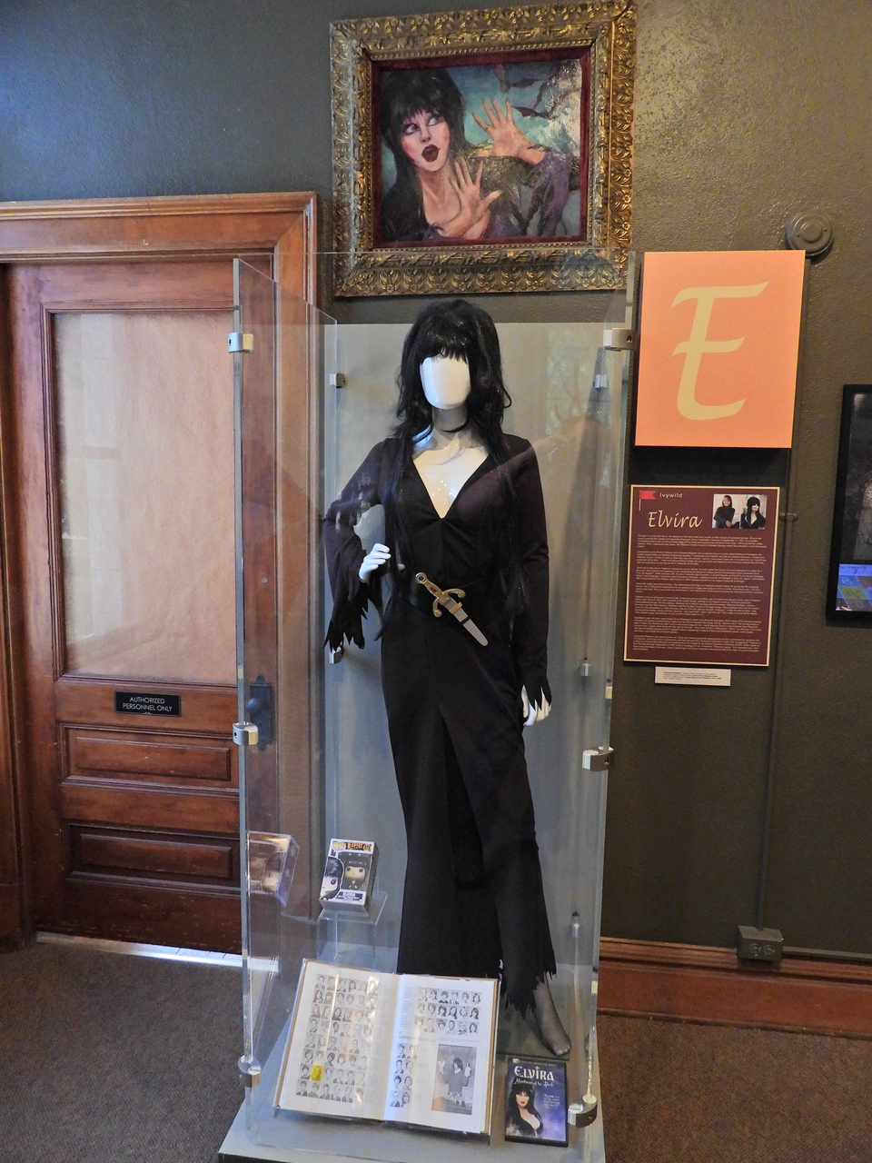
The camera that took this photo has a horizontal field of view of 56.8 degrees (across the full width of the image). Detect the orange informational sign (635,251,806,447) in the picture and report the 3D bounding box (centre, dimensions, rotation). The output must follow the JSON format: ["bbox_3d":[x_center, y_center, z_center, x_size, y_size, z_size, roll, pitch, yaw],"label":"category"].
[{"bbox_3d":[0.759,-0.619,2.189,0.406,0.508,0.080,2,6,7],"label":"orange informational sign"}]

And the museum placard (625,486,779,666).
[{"bbox_3d":[0.759,-0.016,2.319,0.406,0.508,0.018,2,6,7],"label":"museum placard"}]

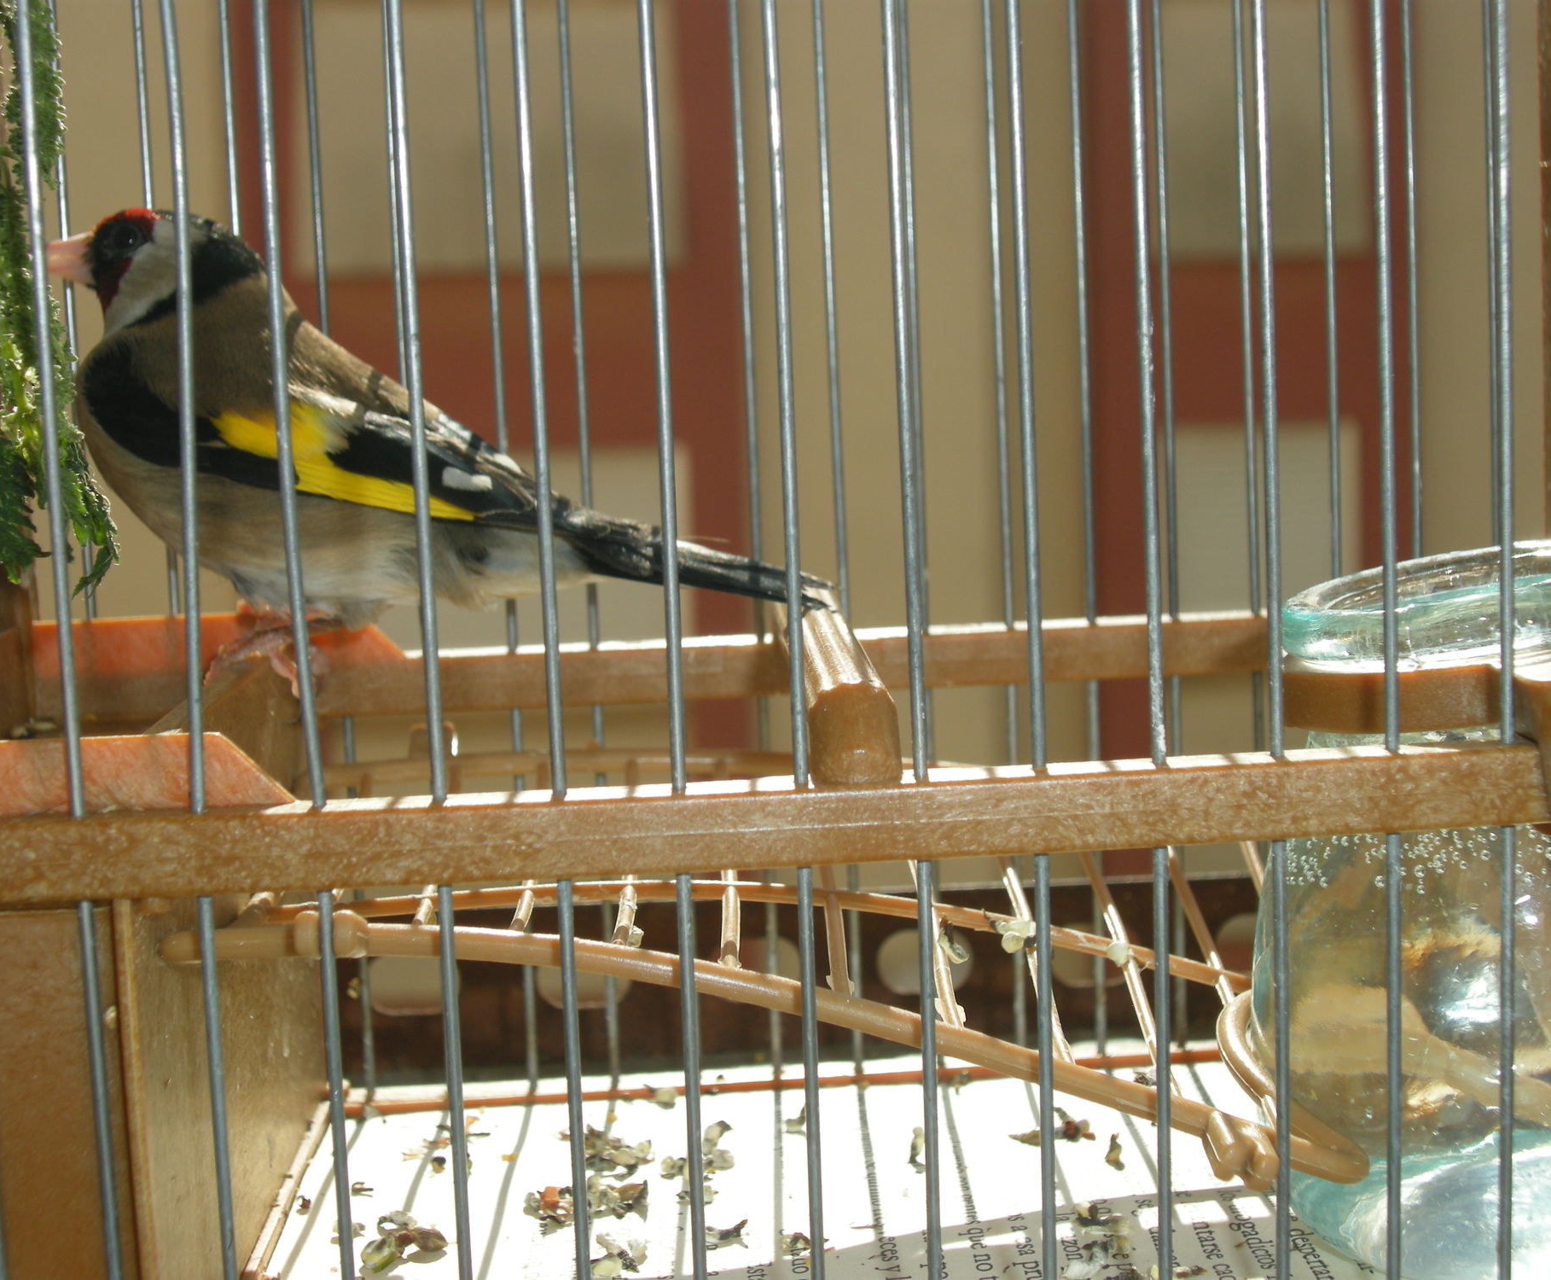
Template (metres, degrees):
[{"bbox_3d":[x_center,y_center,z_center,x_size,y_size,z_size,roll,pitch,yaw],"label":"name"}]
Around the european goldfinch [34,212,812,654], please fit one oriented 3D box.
[{"bbox_3d":[-0.047,-0.028,0.355,0.112,0.061,0.046,-1,6,12],"label":"european goldfinch"}]

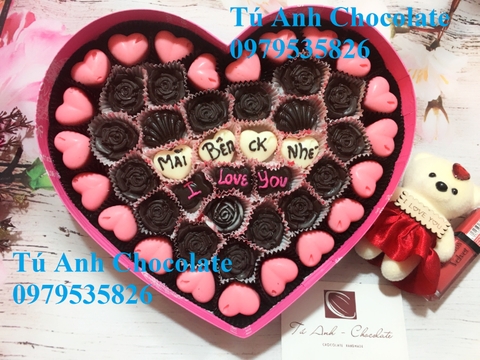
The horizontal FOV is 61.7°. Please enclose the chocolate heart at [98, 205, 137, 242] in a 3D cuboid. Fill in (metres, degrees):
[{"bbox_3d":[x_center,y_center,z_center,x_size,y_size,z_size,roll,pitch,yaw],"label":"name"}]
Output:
[{"bbox_3d":[-0.092,0.030,0.307,0.032,0.013,0.026,34,83,4],"label":"chocolate heart"}]

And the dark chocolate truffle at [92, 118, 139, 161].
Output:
[{"bbox_3d":[-0.089,-0.029,0.291,0.029,0.016,0.029,0,86,0],"label":"dark chocolate truffle"}]

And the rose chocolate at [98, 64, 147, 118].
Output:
[{"bbox_3d":[-0.087,-0.067,0.302,0.035,0.020,0.035,-3,78,-3],"label":"rose chocolate"}]

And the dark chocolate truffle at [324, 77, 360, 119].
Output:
[{"bbox_3d":[0.079,-0.063,0.309,0.028,0.016,0.028,4,78,-2],"label":"dark chocolate truffle"}]

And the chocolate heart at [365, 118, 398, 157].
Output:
[{"bbox_3d":[0.107,-0.032,0.304,0.025,0.014,0.028,11,78,0],"label":"chocolate heart"}]

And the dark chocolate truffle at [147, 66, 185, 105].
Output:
[{"bbox_3d":[-0.057,-0.074,0.319,0.029,0.016,0.029,-1,82,-1],"label":"dark chocolate truffle"}]

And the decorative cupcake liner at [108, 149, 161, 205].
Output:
[{"bbox_3d":[-0.074,-0.002,0.286,0.035,0.020,0.036,0,84,-2],"label":"decorative cupcake liner"}]

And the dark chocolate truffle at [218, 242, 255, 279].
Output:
[{"bbox_3d":[-0.002,0.061,0.305,0.031,0.016,0.031,0,84,0],"label":"dark chocolate truffle"}]

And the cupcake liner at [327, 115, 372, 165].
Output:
[{"bbox_3d":[0.083,-0.029,0.314,0.036,0.020,0.038,2,82,0],"label":"cupcake liner"}]

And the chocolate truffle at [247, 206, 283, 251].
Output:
[{"bbox_3d":[0.018,0.035,0.287,0.028,0.016,0.029,0,86,0],"label":"chocolate truffle"}]

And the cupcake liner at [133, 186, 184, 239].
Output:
[{"bbox_3d":[-0.058,0.023,0.284,0.035,0.020,0.035,-2,78,-3],"label":"cupcake liner"}]

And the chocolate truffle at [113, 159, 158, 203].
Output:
[{"bbox_3d":[-0.075,0.000,0.286,0.030,0.016,0.030,0,84,-2],"label":"chocolate truffle"}]

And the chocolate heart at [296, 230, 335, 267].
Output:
[{"bbox_3d":[0.053,0.048,0.284,0.025,0.014,0.028,39,79,5],"label":"chocolate heart"}]

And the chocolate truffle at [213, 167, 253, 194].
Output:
[{"bbox_3d":[-0.005,0.001,0.310,0.026,0.014,0.026,0,82,-1],"label":"chocolate truffle"}]

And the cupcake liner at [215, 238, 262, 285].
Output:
[{"bbox_3d":[-0.001,0.062,0.305,0.036,0.020,0.036,0,84,0],"label":"cupcake liner"}]

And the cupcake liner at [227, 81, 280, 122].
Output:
[{"bbox_3d":[0.010,-0.059,0.318,0.041,0.020,0.035,0,82,-1],"label":"cupcake liner"}]

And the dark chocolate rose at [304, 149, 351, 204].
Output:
[{"bbox_3d":[0.063,-0.001,0.289,0.030,0.019,0.030,0,86,0],"label":"dark chocolate rose"}]

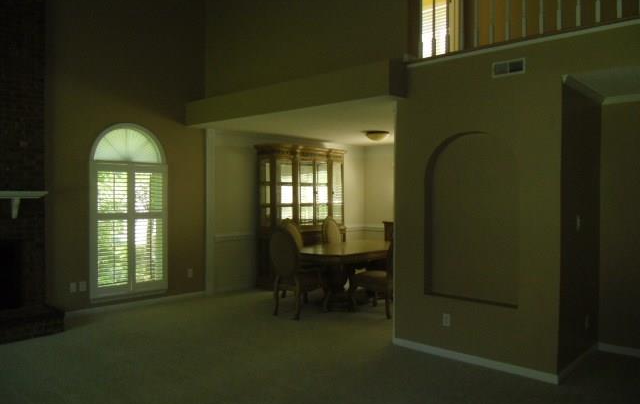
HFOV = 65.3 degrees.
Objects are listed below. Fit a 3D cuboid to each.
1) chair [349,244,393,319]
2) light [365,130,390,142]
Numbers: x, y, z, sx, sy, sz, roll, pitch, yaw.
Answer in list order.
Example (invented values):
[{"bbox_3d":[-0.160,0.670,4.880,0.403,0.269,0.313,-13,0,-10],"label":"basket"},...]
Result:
[{"bbox_3d":[0.788,0.851,6.343,0.680,1.110,0.520,1,1,42],"label":"chair"},{"bbox_3d":[0.859,-0.975,7.446,0.350,0.140,0.350,1,1,0],"label":"light"}]

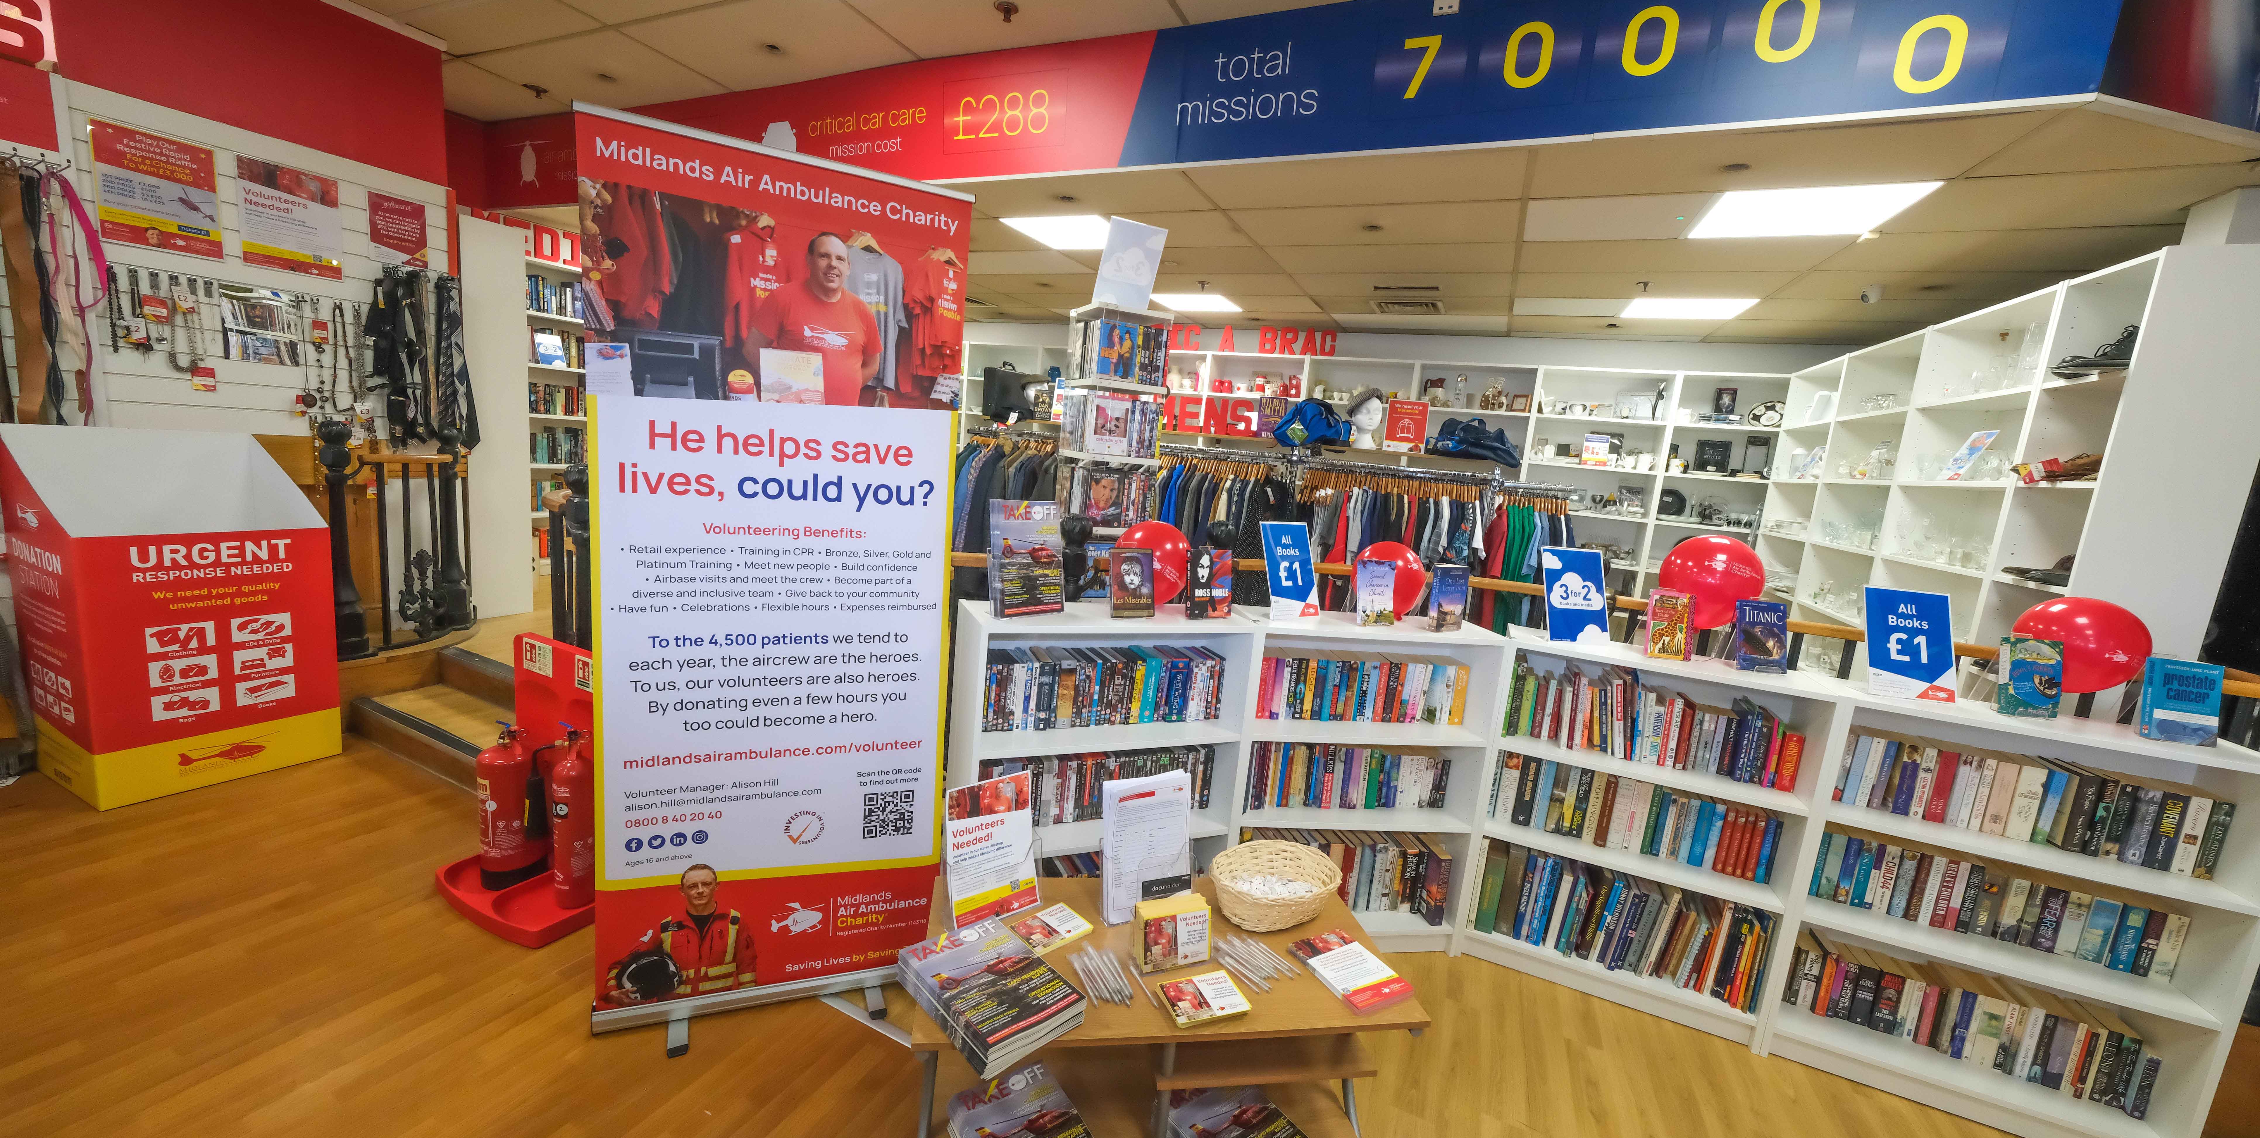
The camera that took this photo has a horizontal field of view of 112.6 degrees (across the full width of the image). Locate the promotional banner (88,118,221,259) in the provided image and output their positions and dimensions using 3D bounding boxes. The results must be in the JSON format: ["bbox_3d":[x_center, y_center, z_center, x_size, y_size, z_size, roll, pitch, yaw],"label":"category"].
[{"bbox_3d":[-3.768,-1.458,2.929,0.015,0.423,0.298,10,9,29],"label":"promotional banner"}]

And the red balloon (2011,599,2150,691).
[{"bbox_3d":[2.446,0.200,1.941,0.228,0.245,0.228,9,9,25],"label":"red balloon"}]

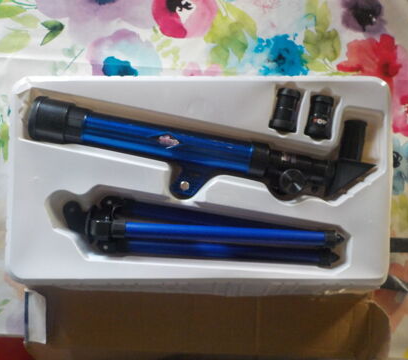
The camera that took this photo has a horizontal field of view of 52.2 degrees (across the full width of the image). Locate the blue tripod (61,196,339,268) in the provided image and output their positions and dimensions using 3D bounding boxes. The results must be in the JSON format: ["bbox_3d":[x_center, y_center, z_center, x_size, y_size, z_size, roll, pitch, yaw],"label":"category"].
[{"bbox_3d":[0.000,0.062,0.499,0.335,0.055,0.068,3,84,0],"label":"blue tripod"}]

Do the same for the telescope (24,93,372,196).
[{"bbox_3d":[-0.002,-0.041,0.503,0.418,0.050,0.130,10,84,1],"label":"telescope"}]

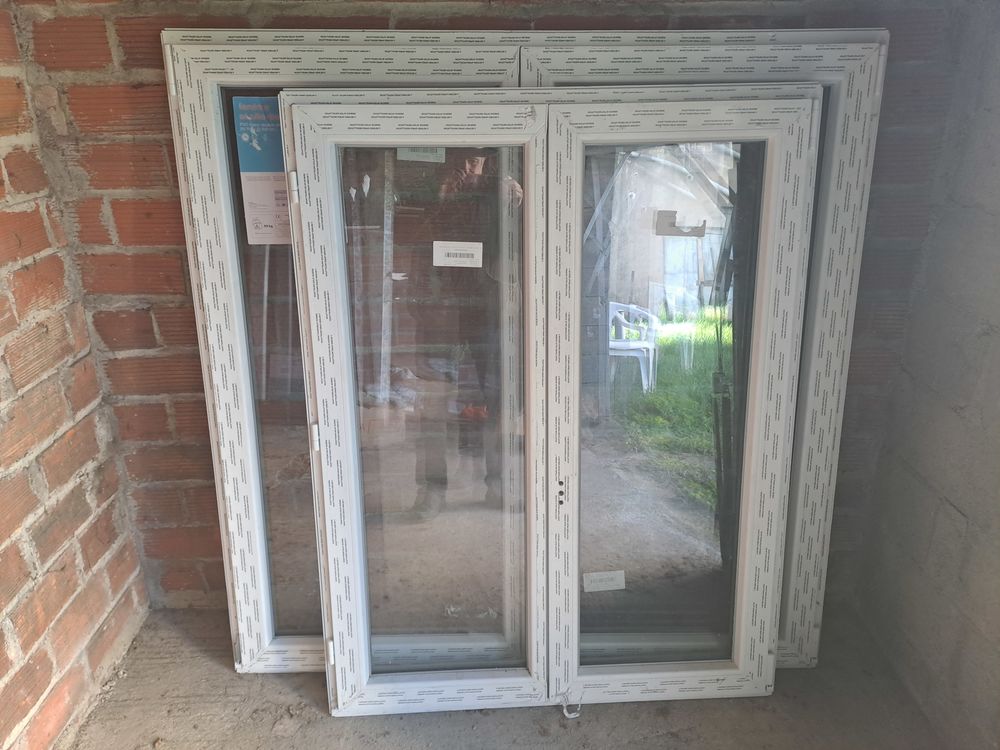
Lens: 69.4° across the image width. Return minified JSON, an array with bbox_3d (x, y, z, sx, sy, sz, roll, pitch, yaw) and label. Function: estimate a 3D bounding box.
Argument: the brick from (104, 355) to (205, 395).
[{"bbox_3d":[-0.797,-0.021,1.762,0.255,0.096,0.120,-1,22,-1],"label":"brick"}]

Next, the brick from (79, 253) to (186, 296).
[{"bbox_3d":[-0.823,-0.246,1.672,0.227,0.096,0.120,-1,22,-1],"label":"brick"}]

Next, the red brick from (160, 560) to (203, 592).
[{"bbox_3d":[-0.845,0.510,1.970,0.112,0.097,0.120,-1,22,-1],"label":"red brick"}]

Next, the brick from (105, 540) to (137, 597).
[{"bbox_3d":[-1.004,0.476,1.807,0.120,0.092,0.127,-1,21,0],"label":"brick"}]

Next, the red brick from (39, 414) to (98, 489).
[{"bbox_3d":[-1.014,0.182,1.613,0.120,0.088,0.214,-1,22,0],"label":"red brick"}]

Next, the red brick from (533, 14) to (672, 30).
[{"bbox_3d":[0.204,-0.695,1.505,0.263,0.096,0.120,-1,22,0],"label":"red brick"}]

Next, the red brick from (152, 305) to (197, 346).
[{"bbox_3d":[-0.664,-0.137,1.720,0.255,0.096,0.120,-1,22,-1],"label":"red brick"}]

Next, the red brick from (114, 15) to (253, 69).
[{"bbox_3d":[-0.632,-0.688,1.504,0.266,0.094,0.120,-1,22,-1],"label":"red brick"}]

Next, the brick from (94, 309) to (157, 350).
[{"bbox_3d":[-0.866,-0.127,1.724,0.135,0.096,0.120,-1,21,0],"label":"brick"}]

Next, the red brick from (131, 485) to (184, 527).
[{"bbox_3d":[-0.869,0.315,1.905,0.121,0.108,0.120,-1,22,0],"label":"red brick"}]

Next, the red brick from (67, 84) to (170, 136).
[{"bbox_3d":[-0.761,-0.568,1.547,0.255,0.097,0.120,-1,22,-1],"label":"red brick"}]

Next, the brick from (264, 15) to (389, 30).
[{"bbox_3d":[-0.348,-0.690,1.512,0.251,0.102,0.120,-1,22,-1],"label":"brick"}]

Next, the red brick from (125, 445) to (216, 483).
[{"bbox_3d":[-0.807,0.204,1.861,0.243,0.098,0.120,-1,22,0],"label":"red brick"}]

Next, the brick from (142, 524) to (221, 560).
[{"bbox_3d":[-0.804,0.416,1.945,0.243,0.095,0.120,-1,22,0],"label":"brick"}]

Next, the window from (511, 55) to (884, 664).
[{"bbox_3d":[0.402,0.025,1.589,0.710,1.392,0.080,-1,14,0],"label":"window"}]

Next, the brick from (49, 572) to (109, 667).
[{"bbox_3d":[-1.002,0.544,1.628,0.120,0.092,0.222,-1,21,0],"label":"brick"}]

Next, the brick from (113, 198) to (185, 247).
[{"bbox_3d":[-0.712,-0.354,1.633,0.255,0.097,0.120,-1,22,-1],"label":"brick"}]

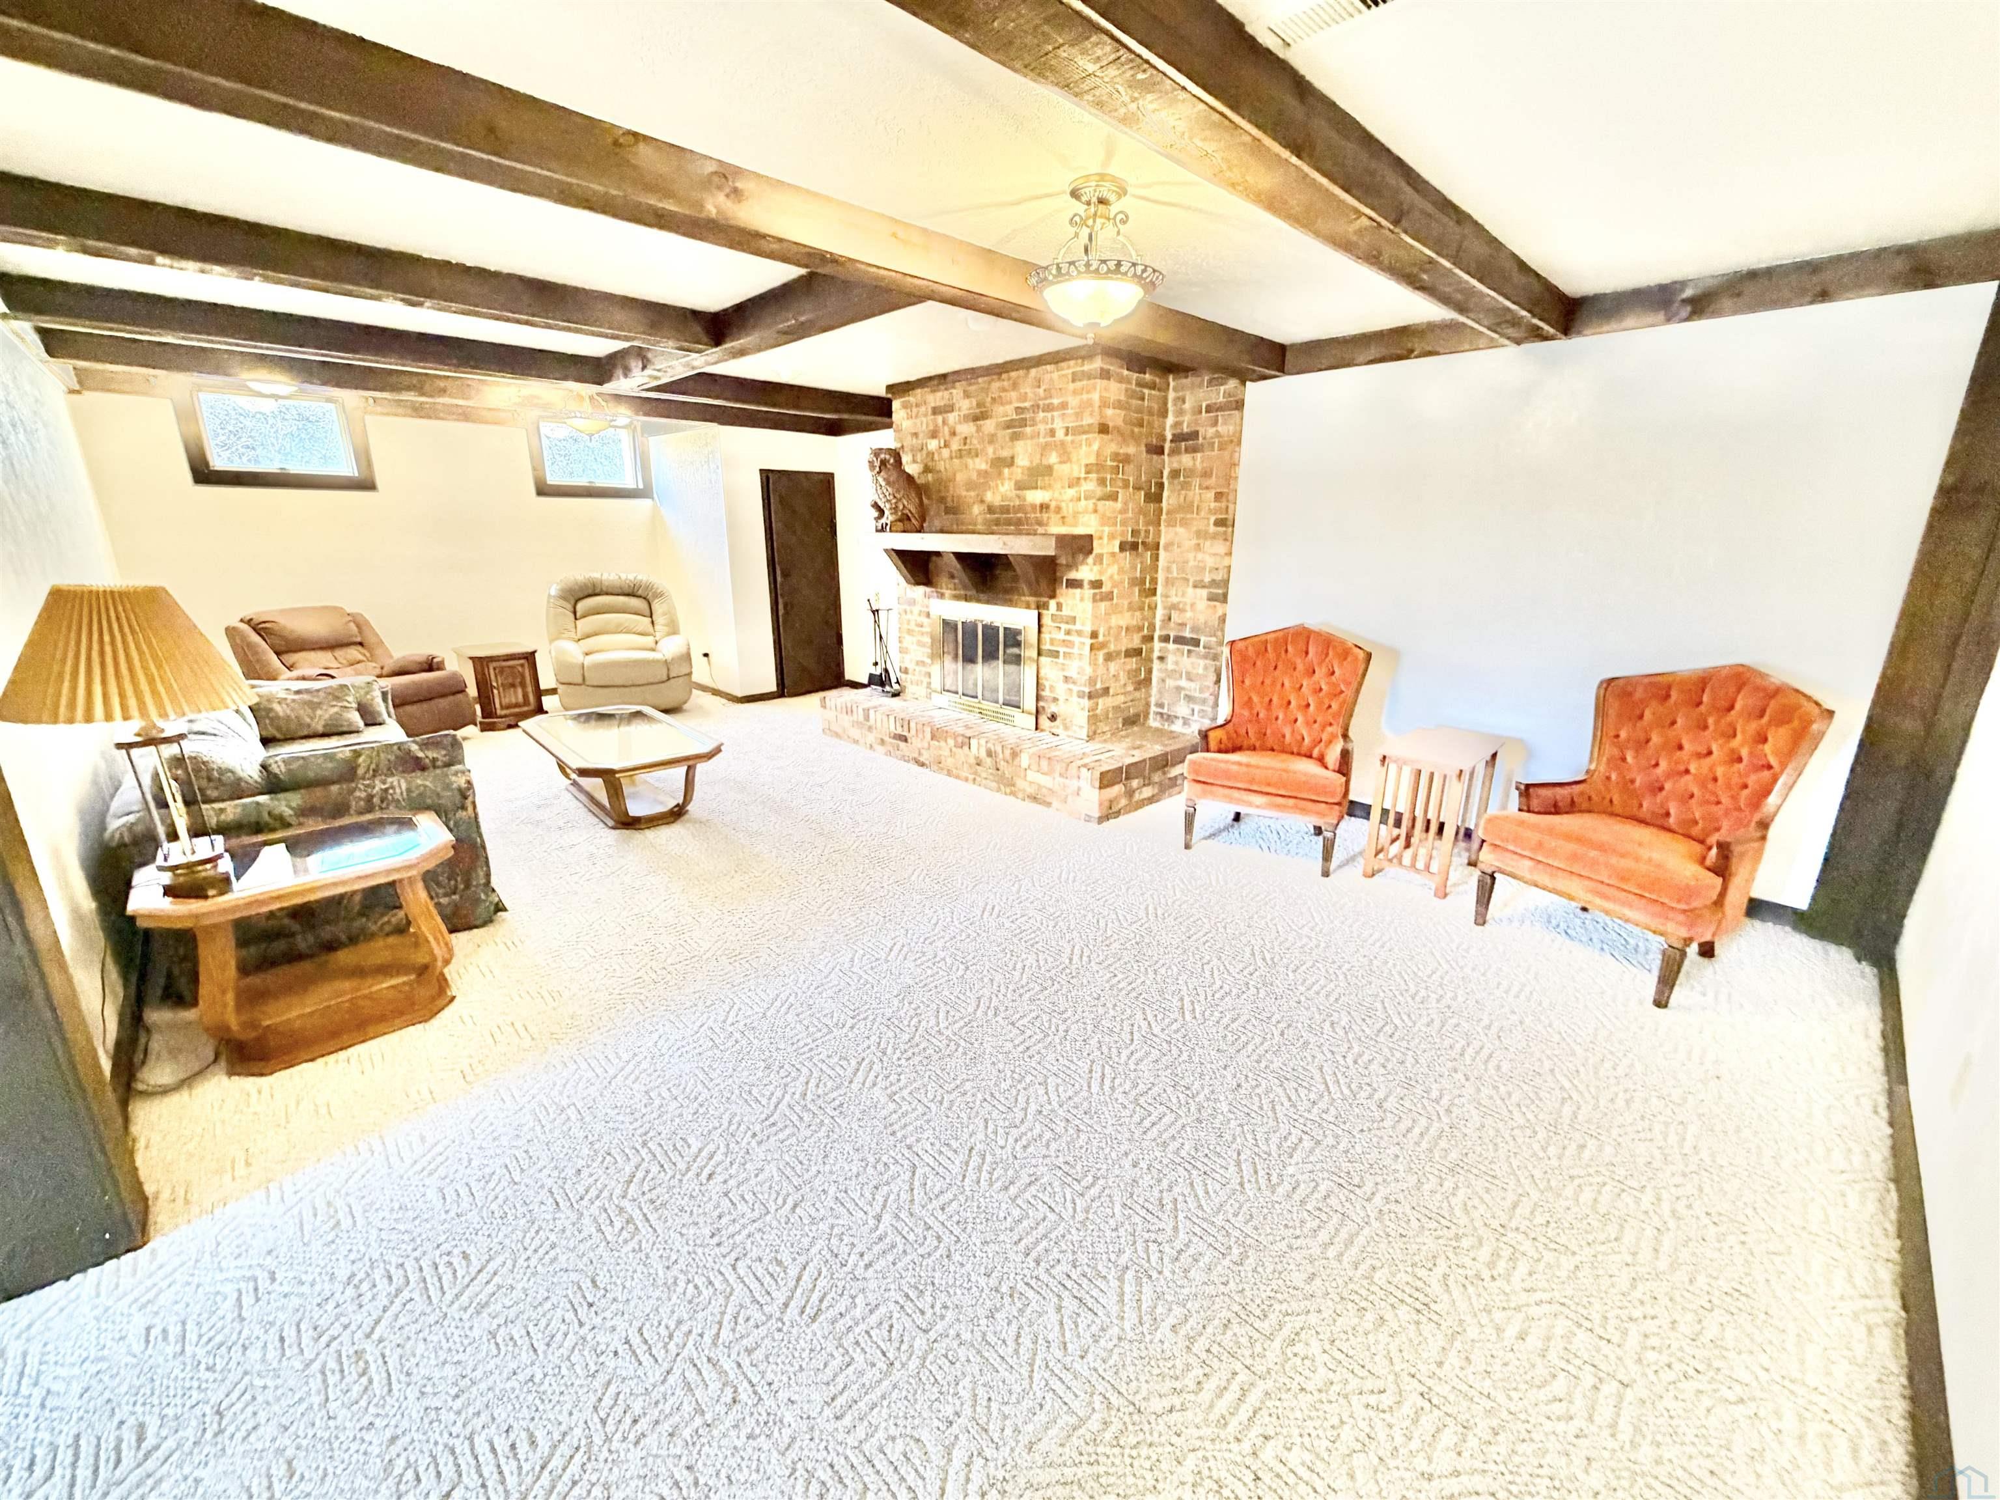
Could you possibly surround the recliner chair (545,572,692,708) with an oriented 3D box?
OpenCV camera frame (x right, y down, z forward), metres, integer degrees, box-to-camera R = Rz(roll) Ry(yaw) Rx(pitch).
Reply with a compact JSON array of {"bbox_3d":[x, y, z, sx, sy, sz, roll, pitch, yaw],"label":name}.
[{"bbox_3d":[-3.199,-0.909,6.821,1.030,1.075,0.970,-7,17,-24],"label":"recliner chair"}]

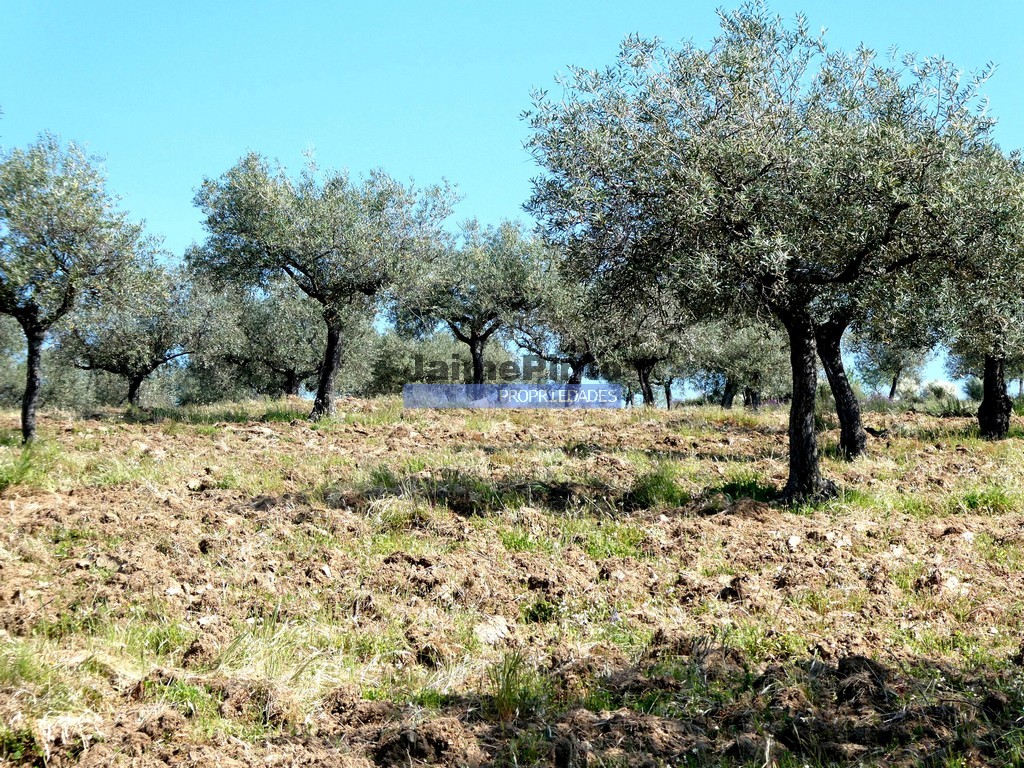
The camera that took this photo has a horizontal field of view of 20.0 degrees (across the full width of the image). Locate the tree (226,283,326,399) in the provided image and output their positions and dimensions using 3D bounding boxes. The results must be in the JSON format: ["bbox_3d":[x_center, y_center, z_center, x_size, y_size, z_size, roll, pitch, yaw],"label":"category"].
[{"bbox_3d":[-5.572,-1.139,71.000,3.037,3.184,3.100,0,-2,0],"label":"tree"}]

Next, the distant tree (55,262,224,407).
[{"bbox_3d":[-8.201,-1.159,64.000,3.797,3.311,3.600,0,-2,0],"label":"distant tree"}]

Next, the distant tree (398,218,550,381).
[{"bbox_3d":[-0.818,-1.563,60.000,3.250,3.643,3.100,0,-1,0],"label":"distant tree"}]

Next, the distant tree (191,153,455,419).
[{"bbox_3d":[-2.778,-1.444,42.500,3.850,3.900,3.500,0,-1,0],"label":"distant tree"}]

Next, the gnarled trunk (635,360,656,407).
[{"bbox_3d":[2.809,-0.011,61.000,0.463,0.968,0.380,0,-2,0],"label":"gnarled trunk"}]

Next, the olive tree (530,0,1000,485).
[{"bbox_3d":[2.057,-1.093,24.000,3.850,4.065,3.600,0,-1,0],"label":"olive tree"}]

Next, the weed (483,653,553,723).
[{"bbox_3d":[0.022,1.210,11.600,0.264,0.288,0.250,0,-2,0],"label":"weed"}]

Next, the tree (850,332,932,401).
[{"bbox_3d":[13.056,-0.845,100.000,3.036,2.967,2.900,0,-2,0],"label":"tree"}]

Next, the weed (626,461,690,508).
[{"bbox_3d":[1.238,0.849,24.500,0.541,0.406,0.480,0,-2,0],"label":"weed"}]

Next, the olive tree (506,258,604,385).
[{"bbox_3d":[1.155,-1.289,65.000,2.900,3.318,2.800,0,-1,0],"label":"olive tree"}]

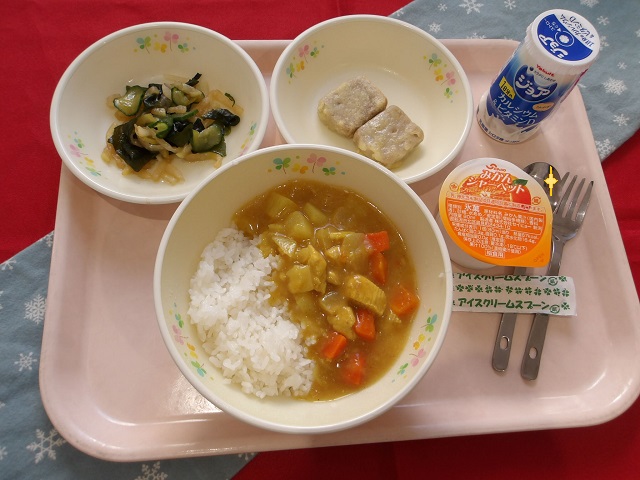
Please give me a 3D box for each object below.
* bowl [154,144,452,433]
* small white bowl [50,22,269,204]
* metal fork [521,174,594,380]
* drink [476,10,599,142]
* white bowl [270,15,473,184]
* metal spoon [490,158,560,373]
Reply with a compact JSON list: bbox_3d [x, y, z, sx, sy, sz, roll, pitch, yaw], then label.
[{"bbox_3d":[-0.010,0.029,0.312,0.169,0.061,0.169,1,70,-4],"label":"bowl"},{"bbox_3d":[-0.107,-0.081,0.354,0.142,0.046,0.142,0,70,-4],"label":"small white bowl"},{"bbox_3d":[0.166,0.023,0.351,0.023,0.018,0.155,21,70,4],"label":"metal fork"},{"bbox_3d":[0.154,-0.114,0.361,0.051,0.090,0.051,1,70,-4],"label":"drink"},{"bbox_3d":[0.035,-0.093,0.369,0.142,0.046,0.142,0,70,-4],"label":"white bowl"},{"bbox_3d":[0.145,0.013,0.353,0.034,0.018,0.163,18,70,2],"label":"metal spoon"}]

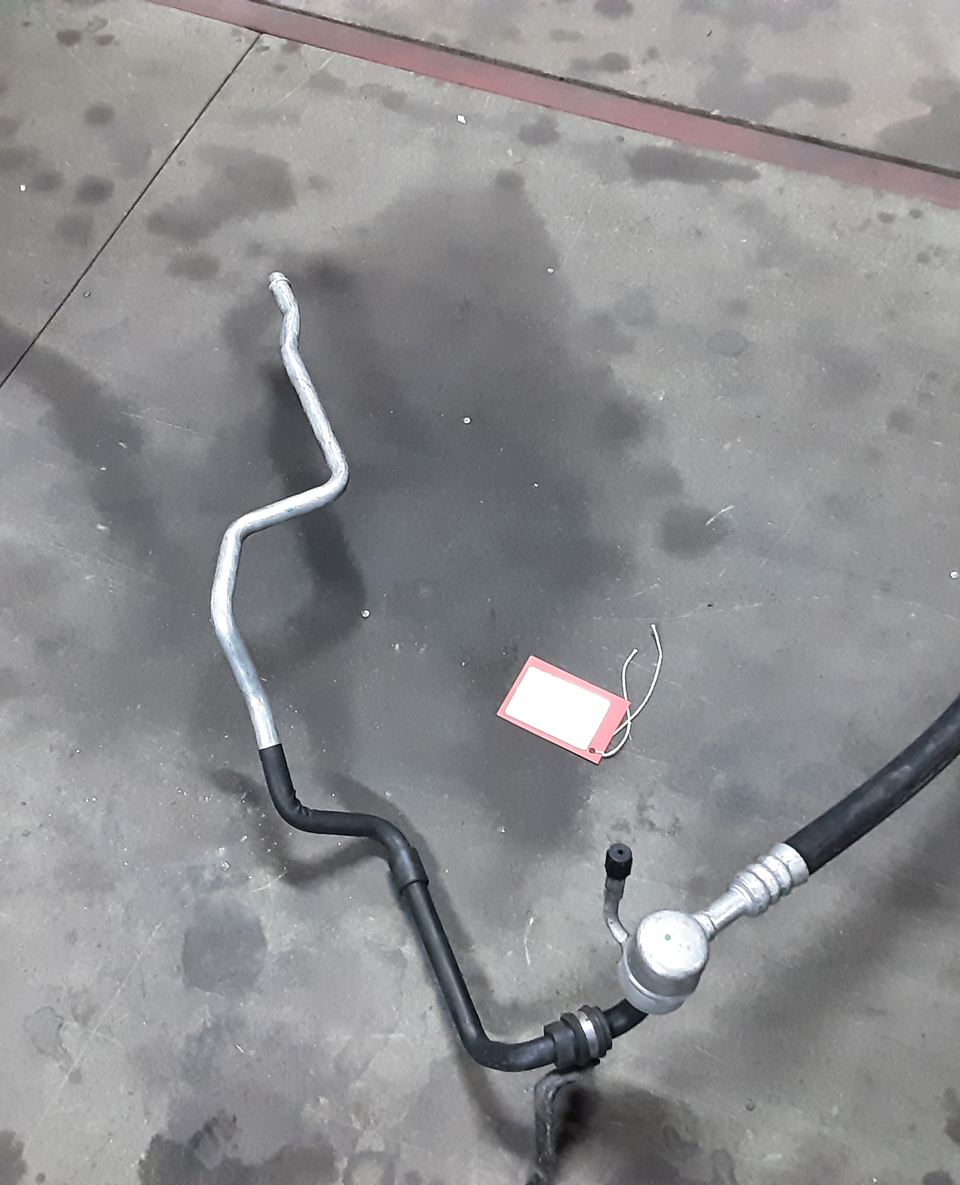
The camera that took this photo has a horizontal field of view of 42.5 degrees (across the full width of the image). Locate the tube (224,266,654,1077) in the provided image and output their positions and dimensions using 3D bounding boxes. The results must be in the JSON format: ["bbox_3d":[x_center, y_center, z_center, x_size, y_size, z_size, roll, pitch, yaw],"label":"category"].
[{"bbox_3d":[-0.121,0.012,1.017,0.202,0.117,0.789,-22,64,-9],"label":"tube"}]

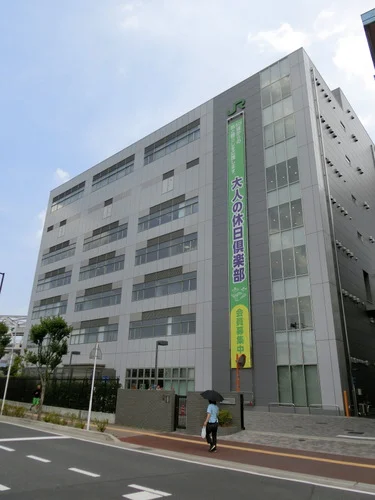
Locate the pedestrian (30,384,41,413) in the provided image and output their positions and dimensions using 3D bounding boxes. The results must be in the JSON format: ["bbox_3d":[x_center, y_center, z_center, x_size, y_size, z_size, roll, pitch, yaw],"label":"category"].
[{"bbox_3d":[-9.488,9.469,22.968,0.620,1.660,0.500,-15,-26,38],"label":"pedestrian"}]

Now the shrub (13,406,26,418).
[{"bbox_3d":[-9.335,9.029,20.064,0.750,0.620,0.700,-15,-26,38],"label":"shrub"}]

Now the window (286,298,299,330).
[{"bbox_3d":[8.201,4.969,27.871,1.015,2.485,0.120,-15,-26,38],"label":"window"}]

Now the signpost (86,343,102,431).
[{"bbox_3d":[-4.200,6.026,16.104,0.120,3.669,0.660,-15,-26,38],"label":"signpost"}]

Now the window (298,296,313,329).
[{"bbox_3d":[8.969,4.764,27.254,0.928,2.485,0.120,-15,-26,38],"label":"window"}]

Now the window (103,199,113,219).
[{"bbox_3d":[-10.769,-5.532,49.257,1.838,2.712,0.150,-15,-26,38],"label":"window"}]

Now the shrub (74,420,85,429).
[{"bbox_3d":[-4.875,7.885,16.298,0.420,0.360,0.400,-15,-26,38],"label":"shrub"}]

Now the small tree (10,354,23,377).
[{"bbox_3d":[-16.461,12.112,34.349,1.600,4.174,1.600,-15,-26,38],"label":"small tree"}]

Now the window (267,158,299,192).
[{"bbox_3d":[8.527,-6.710,32.380,3.075,2.579,0.200,-15,-26,38],"label":"window"}]

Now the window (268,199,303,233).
[{"bbox_3d":[8.414,-2.779,30.930,3.102,2.487,0.200,-15,-26,38],"label":"window"}]

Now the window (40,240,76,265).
[{"bbox_3d":[-19.423,0.410,54.805,9.188,2.730,0.180,-15,-26,38],"label":"window"}]

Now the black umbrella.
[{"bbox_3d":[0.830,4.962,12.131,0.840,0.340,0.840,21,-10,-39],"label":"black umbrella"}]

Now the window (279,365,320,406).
[{"bbox_3d":[8.131,9.841,26.201,3.146,2.728,0.200,-15,-26,38],"label":"window"}]

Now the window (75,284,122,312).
[{"bbox_3d":[-11.231,5.974,45.238,9.399,2.780,0.200,-15,-26,38],"label":"window"}]

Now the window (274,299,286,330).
[{"bbox_3d":[7.420,5.266,28.651,1.067,2.390,0.200,-15,-26,38],"label":"window"}]

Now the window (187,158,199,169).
[{"bbox_3d":[0.658,-9.661,40.662,1.861,0.784,0.200,-15,-26,38],"label":"window"}]

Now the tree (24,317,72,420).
[{"bbox_3d":[-7.468,6.330,19.652,2.550,5.371,2.550,-15,-26,38],"label":"tree"}]

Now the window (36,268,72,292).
[{"bbox_3d":[-19.721,4.399,53.538,9.364,2.830,0.200,-15,-26,38],"label":"window"}]

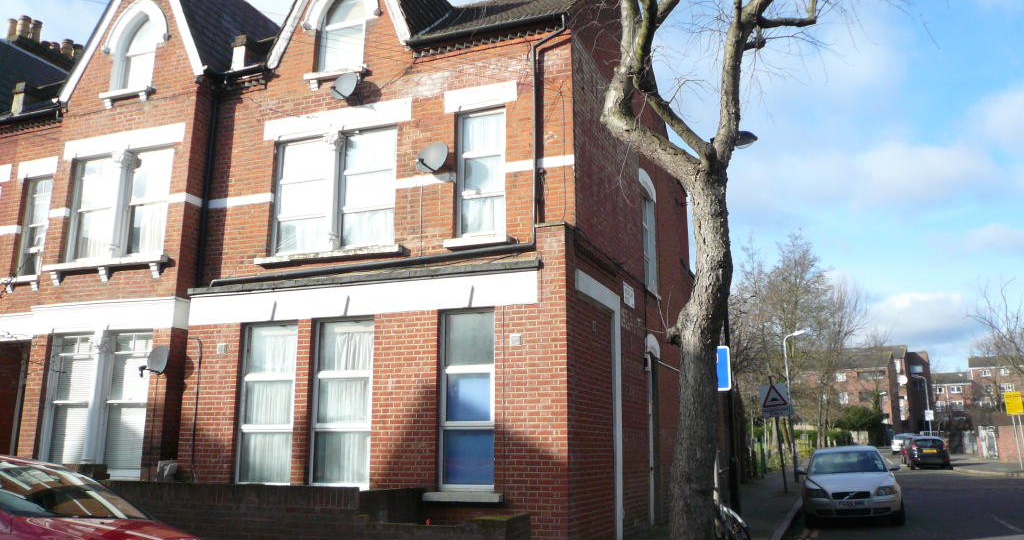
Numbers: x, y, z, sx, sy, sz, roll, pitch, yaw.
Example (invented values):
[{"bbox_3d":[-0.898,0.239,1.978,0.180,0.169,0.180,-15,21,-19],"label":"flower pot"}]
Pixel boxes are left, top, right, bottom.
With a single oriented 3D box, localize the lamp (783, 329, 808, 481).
[{"bbox_3d":[9.561,4.491,27.375,0.797,4.923,0.220,-4,-12,21],"label":"lamp"}]

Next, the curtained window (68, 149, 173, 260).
[{"bbox_3d":[-6.320,-1.045,13.333,2.246,1.757,0.220,-4,-12,21],"label":"curtained window"}]

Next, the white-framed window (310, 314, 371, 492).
[{"bbox_3d":[-2.347,1.828,11.519,0.973,2.322,0.130,-5,-13,22],"label":"white-framed window"}]

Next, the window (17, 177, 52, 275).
[{"bbox_3d":[-8.375,-0.745,14.654,0.730,1.810,0.150,-5,-13,21],"label":"window"}]

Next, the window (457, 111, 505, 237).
[{"bbox_3d":[-0.453,-1.343,11.560,0.902,1.781,0.140,-4,-12,21],"label":"window"}]

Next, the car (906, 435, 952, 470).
[{"bbox_3d":[19.145,8.431,38.154,1.730,1.470,3.970,-5,-13,21],"label":"car"}]

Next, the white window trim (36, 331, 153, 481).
[{"bbox_3d":[-6.472,2.090,12.894,2.219,2.257,0.150,-5,-13,22],"label":"white window trim"}]

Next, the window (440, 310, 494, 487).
[{"bbox_3d":[-0.549,1.635,10.491,0.804,2.259,0.140,-4,-12,21],"label":"window"}]

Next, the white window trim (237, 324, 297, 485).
[{"bbox_3d":[-3.399,1.873,11.595,0.976,2.215,0.140,-4,-12,21],"label":"white window trim"}]

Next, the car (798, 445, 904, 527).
[{"bbox_3d":[6.921,4.334,16.992,1.790,1.455,4.470,-4,-12,21],"label":"car"}]

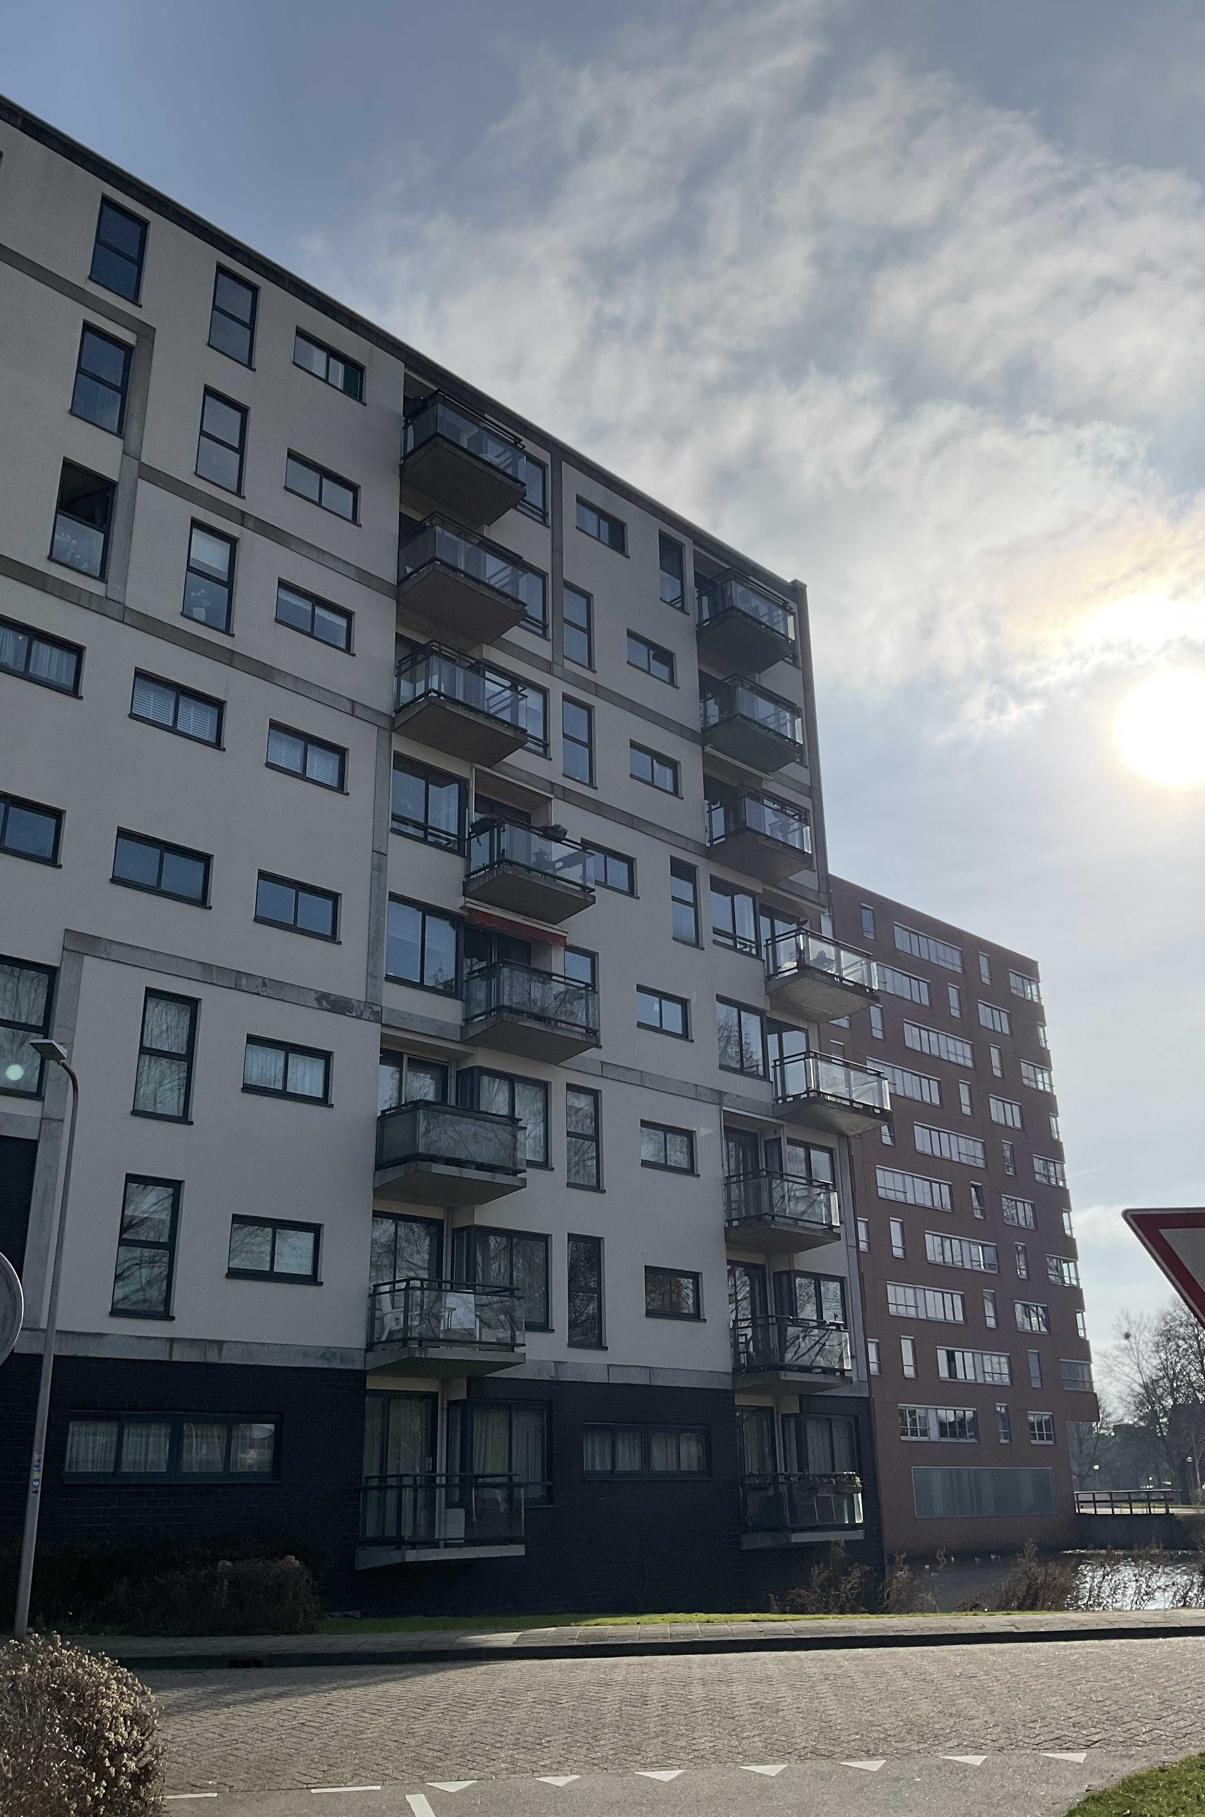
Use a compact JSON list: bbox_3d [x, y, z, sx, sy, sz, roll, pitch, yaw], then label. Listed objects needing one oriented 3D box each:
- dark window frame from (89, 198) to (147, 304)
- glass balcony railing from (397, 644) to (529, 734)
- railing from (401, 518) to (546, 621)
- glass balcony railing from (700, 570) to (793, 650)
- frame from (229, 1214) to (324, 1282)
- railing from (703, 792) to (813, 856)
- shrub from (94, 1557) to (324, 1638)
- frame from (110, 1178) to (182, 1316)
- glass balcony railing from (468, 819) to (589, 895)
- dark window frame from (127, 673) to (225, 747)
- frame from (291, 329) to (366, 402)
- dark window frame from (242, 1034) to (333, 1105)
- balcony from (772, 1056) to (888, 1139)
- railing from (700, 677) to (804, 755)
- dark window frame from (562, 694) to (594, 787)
[{"bbox_3d":[-8.546,-11.612,26.971,0.140,1.916,0.958,-20,-28,41],"label":"dark window frame"},{"bbox_3d":[-2.520,-3.785,27.474,1.050,1.030,2.230,-20,-28,41],"label":"glass balcony railing"},{"bbox_3d":[-2.577,-6.197,28.205,2.143,0.987,1.077,19,-29,-41],"label":"railing"},{"bbox_3d":[3.306,-6.700,35.121,2.150,1.050,1.140,19,-29,-42],"label":"glass balcony railing"},{"bbox_3d":[-4.831,5.036,22.377,0.120,0.878,1.573,-20,-28,41],"label":"frame"},{"bbox_3d":[3.437,-1.667,33.293,1.085,0.977,2.215,-21,-29,41],"label":"railing"},{"bbox_3d":[-4.141,7.285,16.180,2.050,0.720,1.200,-1,-21,0],"label":"shrub"},{"bbox_3d":[-6.281,4.664,20.955,0.120,1.888,0.886,-20,-28,41],"label":"frame"},{"bbox_3d":[-1.249,-0.788,27.445,2.243,0.827,1.077,19,-29,-41],"label":"glass balcony railing"},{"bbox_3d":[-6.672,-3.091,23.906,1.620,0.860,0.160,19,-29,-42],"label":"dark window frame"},{"bbox_3d":[-5.013,-9.956,28.003,1.562,0.835,0.130,19,-29,-41],"label":"frame"},{"bbox_3d":[-5.145,2.682,24.906,0.140,0.937,1.710,-20,-28,41],"label":"dark window frame"},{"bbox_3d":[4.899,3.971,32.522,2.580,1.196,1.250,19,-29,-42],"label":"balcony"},{"bbox_3d":[3.383,-4.218,34.061,1.030,1.000,2.220,-20,-28,41],"label":"railing"},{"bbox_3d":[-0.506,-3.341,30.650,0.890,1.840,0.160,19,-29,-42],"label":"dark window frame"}]

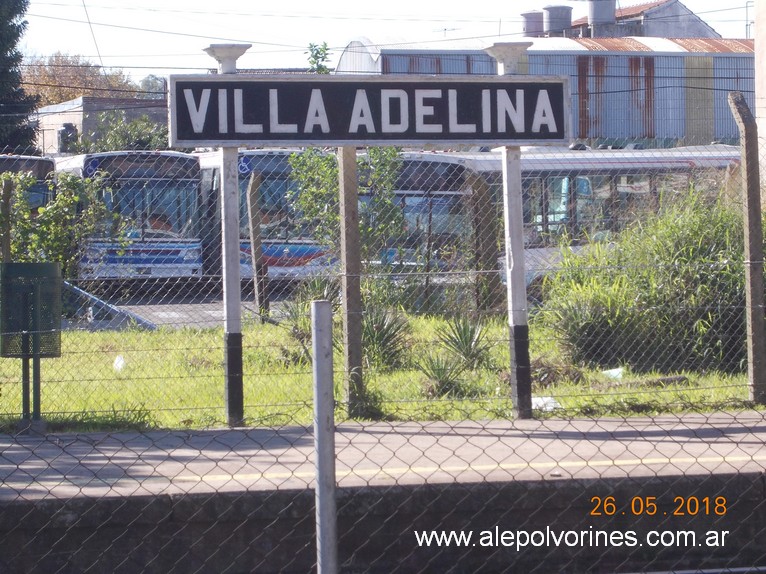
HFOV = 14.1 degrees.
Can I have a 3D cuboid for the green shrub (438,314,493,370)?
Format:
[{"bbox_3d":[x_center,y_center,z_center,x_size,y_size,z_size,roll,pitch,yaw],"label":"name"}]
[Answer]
[{"bbox_3d":[0.794,0.544,29.800,0.570,0.530,0.560,-1,2,-3],"label":"green shrub"}]

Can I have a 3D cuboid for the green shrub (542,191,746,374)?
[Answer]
[{"bbox_3d":[2.509,-0.043,29.600,2.000,1.780,1.700,-1,2,-3],"label":"green shrub"}]

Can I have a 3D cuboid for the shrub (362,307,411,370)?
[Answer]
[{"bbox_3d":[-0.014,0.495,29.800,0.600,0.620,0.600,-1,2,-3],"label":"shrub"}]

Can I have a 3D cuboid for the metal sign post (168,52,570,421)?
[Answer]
[{"bbox_3d":[-0.104,-0.384,22.200,2.930,2.680,0.280,-1,2,-15],"label":"metal sign post"}]

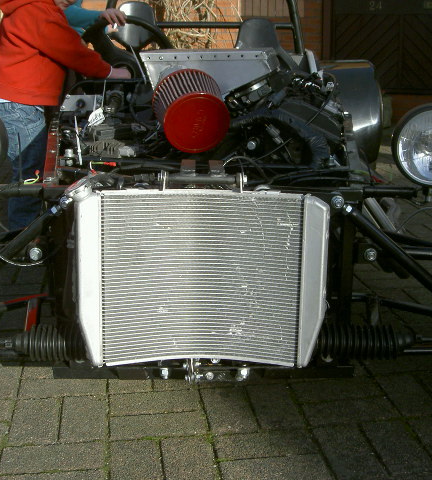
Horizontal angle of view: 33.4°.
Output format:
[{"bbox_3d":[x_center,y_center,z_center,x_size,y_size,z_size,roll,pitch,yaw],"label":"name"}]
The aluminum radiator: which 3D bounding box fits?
[{"bbox_3d":[-0.024,0.063,1.200,0.407,0.290,0.075,0,9,-1],"label":"aluminum radiator"}]

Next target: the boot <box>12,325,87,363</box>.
[{"bbox_3d":[-0.276,0.178,1.245,0.140,0.063,0.063,0,15,-1],"label":"boot"}]

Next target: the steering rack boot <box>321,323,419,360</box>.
[{"bbox_3d":[0.249,0.175,1.245,0.178,0.063,0.063,0,15,-1],"label":"steering rack boot"}]

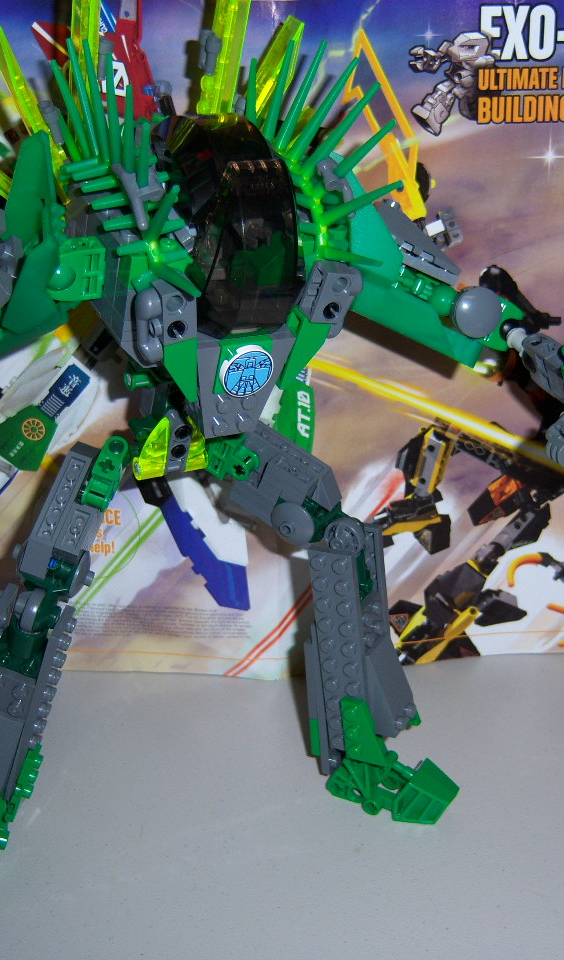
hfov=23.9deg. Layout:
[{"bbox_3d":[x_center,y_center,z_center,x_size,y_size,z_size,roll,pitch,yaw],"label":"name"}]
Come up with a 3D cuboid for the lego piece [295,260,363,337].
[{"bbox_3d":[0.014,-0.053,0.385,0.015,0.020,0.009,-3,41,-28],"label":"lego piece"}]

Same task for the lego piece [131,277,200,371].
[{"bbox_3d":[-0.033,-0.043,0.368,0.017,0.021,0.009,-17,45,-20],"label":"lego piece"}]

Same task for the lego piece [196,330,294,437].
[{"bbox_3d":[-0.014,-0.027,0.390,0.032,0.033,0.005,-8,39,-26],"label":"lego piece"}]

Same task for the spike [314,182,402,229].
[{"bbox_3d":[0.021,-0.075,0.360,0.004,0.004,0.032,-15,0,-43],"label":"spike"}]

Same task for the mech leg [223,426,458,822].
[{"bbox_3d":[0.024,0.052,0.444,0.058,0.153,0.048,6,28,30],"label":"mech leg"}]

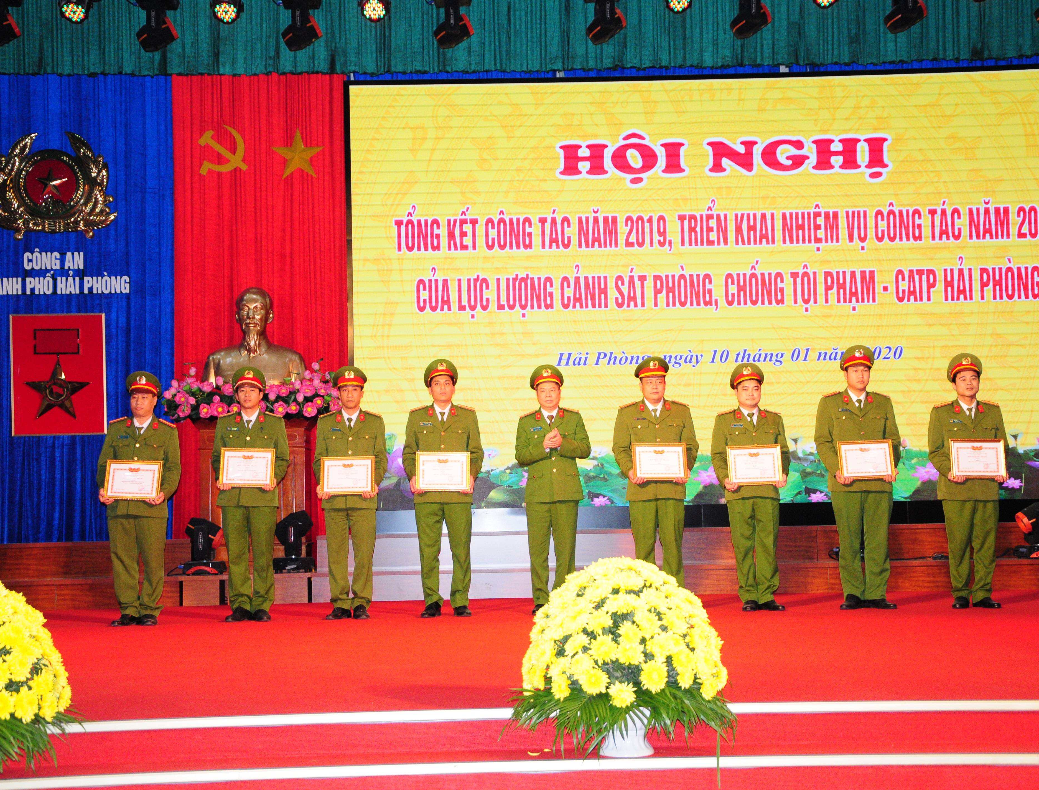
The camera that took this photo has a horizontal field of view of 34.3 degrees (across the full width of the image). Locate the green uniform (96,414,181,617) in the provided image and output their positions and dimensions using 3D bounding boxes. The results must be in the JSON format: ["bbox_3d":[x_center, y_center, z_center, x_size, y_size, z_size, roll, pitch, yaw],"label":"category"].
[{"bbox_3d":[-2.649,0.837,11.700,0.588,1.421,0.370,-1,-1,7],"label":"green uniform"}]

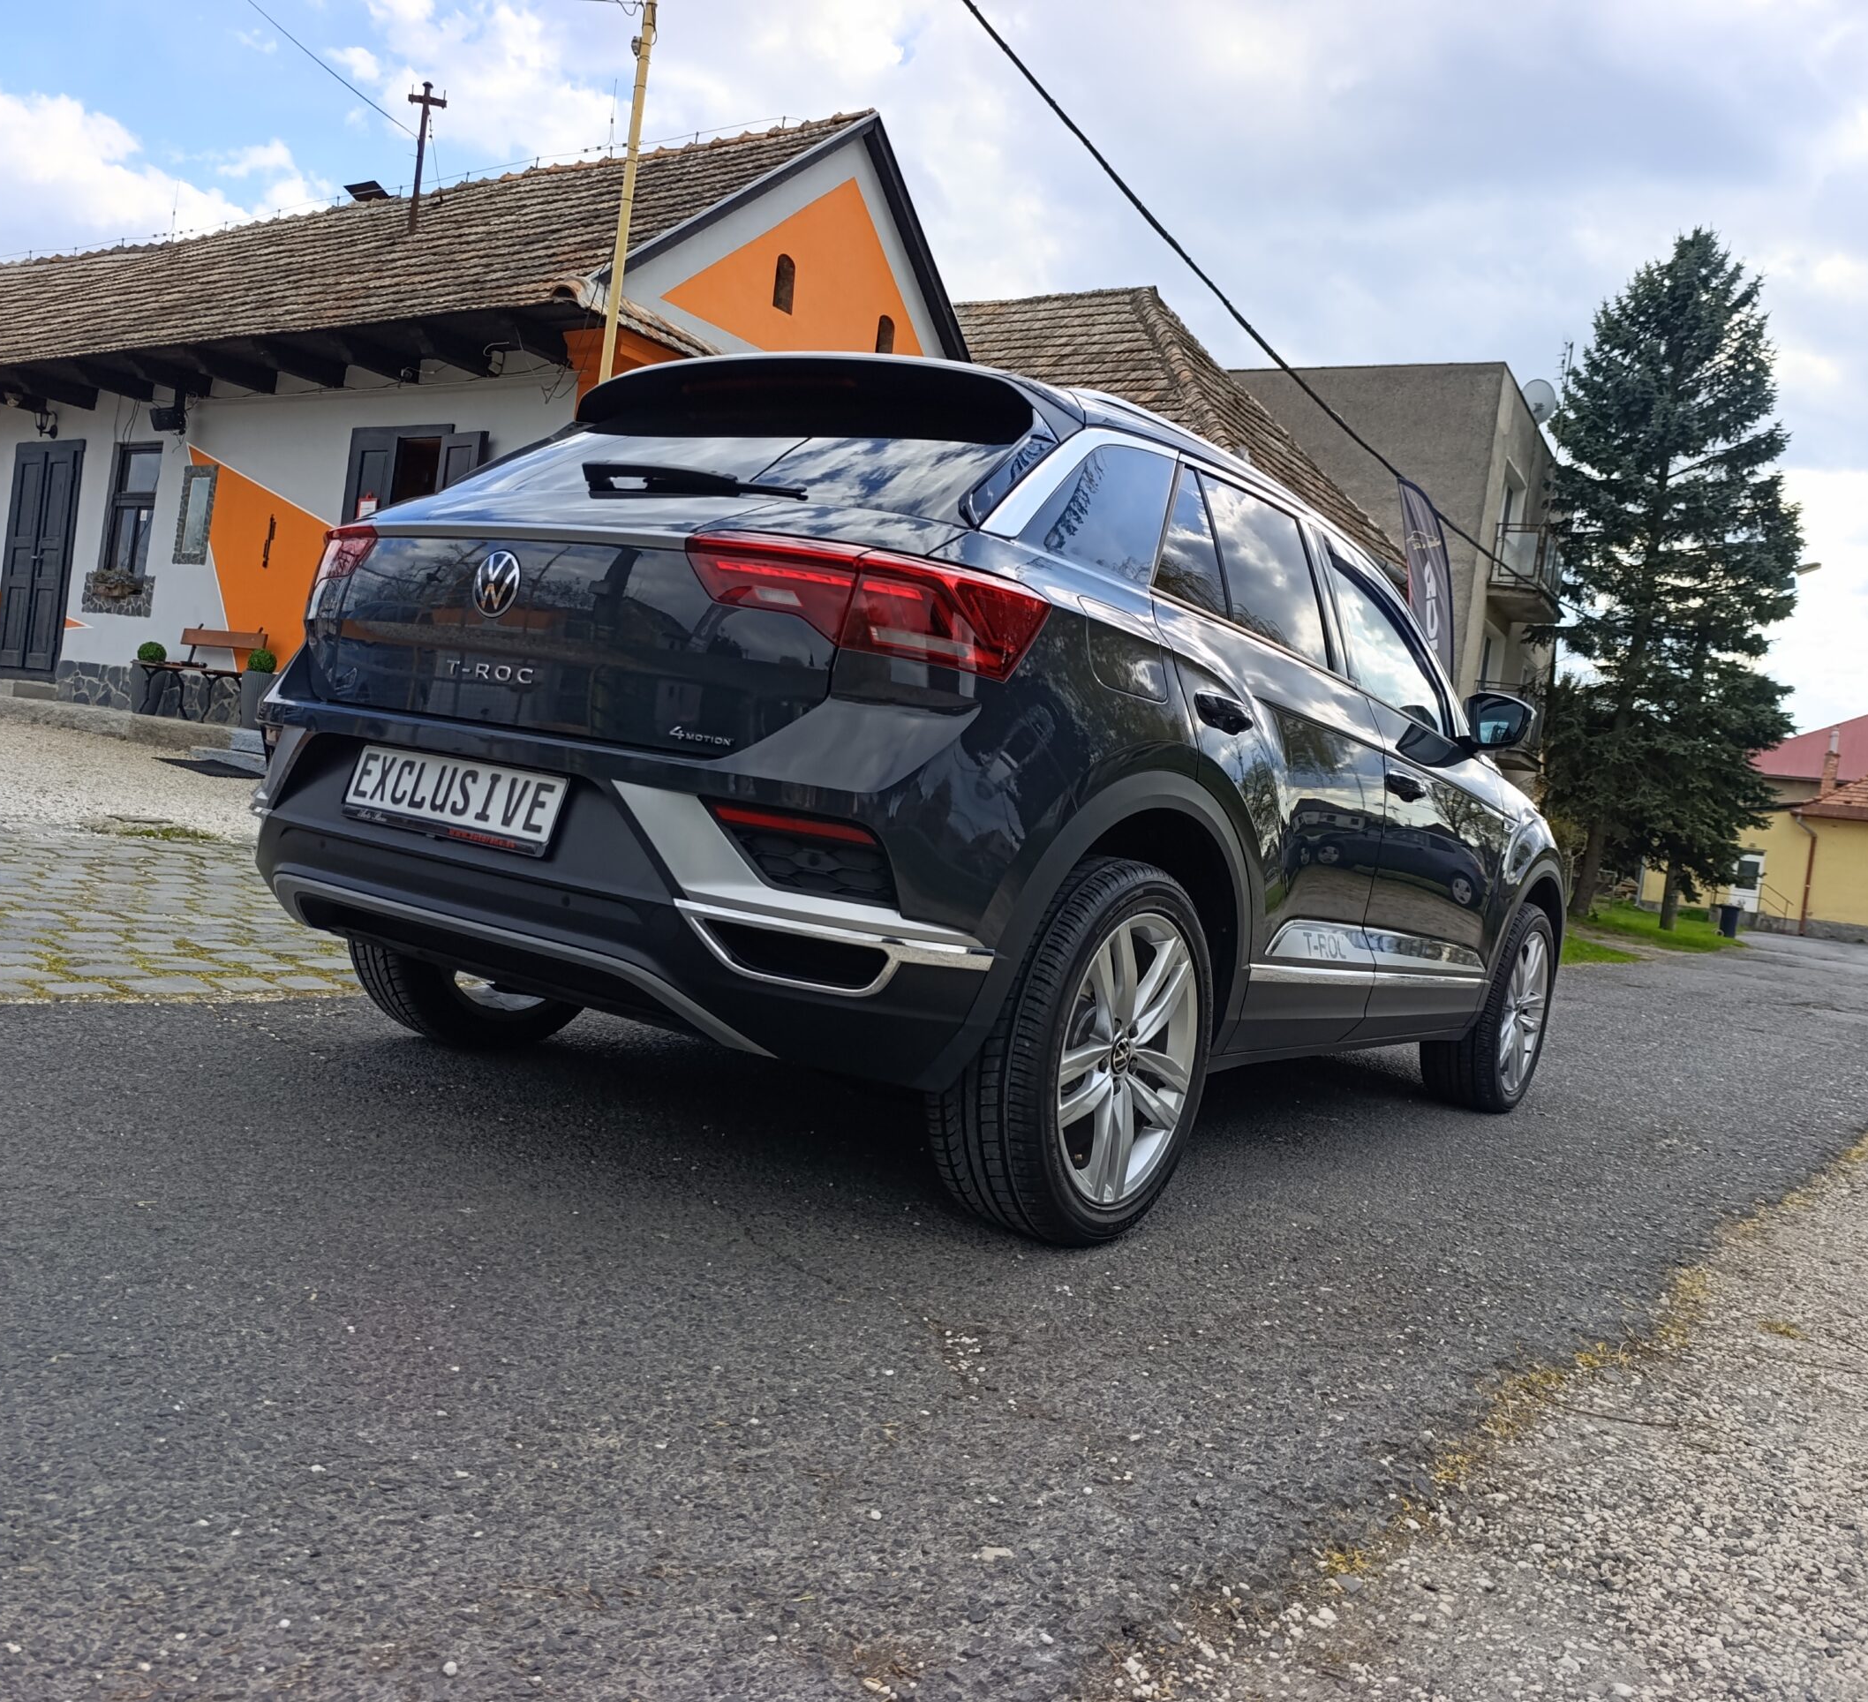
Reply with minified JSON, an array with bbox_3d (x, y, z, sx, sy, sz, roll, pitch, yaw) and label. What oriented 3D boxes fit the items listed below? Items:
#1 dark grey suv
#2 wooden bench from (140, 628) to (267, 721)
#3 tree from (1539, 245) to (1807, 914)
[{"bbox_3d":[0.440,-0.144,4.084,1.880,1.573,4.234,9,2,35],"label":"dark grey suv"},{"bbox_3d":[-5.991,-1.468,12.344,1.200,0.820,0.520,8,1,32],"label":"wooden bench"},{"bbox_3d":[15.356,-5.800,31.858,5.500,14.700,5.500,8,1,24],"label":"tree"}]

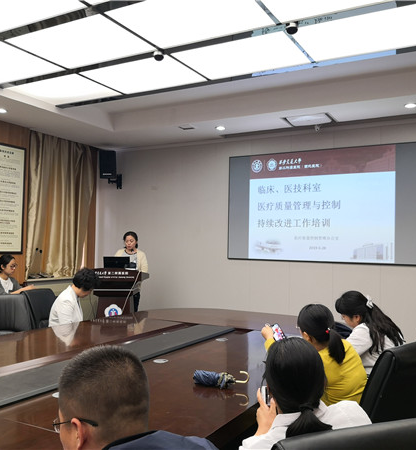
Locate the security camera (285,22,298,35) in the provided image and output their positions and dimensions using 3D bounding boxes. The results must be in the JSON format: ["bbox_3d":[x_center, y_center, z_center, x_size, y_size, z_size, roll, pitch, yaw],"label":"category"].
[{"bbox_3d":[0.633,-1.482,3.540,0.092,0.072,0.092,1,-2,0],"label":"security camera"}]

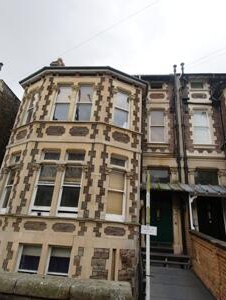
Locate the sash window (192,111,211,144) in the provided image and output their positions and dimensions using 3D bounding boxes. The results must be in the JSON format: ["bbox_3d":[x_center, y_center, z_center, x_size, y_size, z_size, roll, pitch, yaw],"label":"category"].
[{"bbox_3d":[4.434,-1.114,9.441,0.896,1.879,0.120,2,-21,6],"label":"sash window"}]

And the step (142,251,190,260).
[{"bbox_3d":[1.945,4.065,7.054,1.724,0.180,0.460,2,-21,6],"label":"step"}]

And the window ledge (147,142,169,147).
[{"bbox_3d":[2.196,-0.228,9.132,1.062,0.153,0.220,2,-21,6],"label":"window ledge"}]

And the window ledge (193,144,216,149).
[{"bbox_3d":[4.333,-0.153,8.902,1.012,0.153,0.220,2,-21,6],"label":"window ledge"}]

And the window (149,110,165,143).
[{"bbox_3d":[2.295,-1.189,9.672,0.835,1.879,0.120,2,-21,6],"label":"window"}]

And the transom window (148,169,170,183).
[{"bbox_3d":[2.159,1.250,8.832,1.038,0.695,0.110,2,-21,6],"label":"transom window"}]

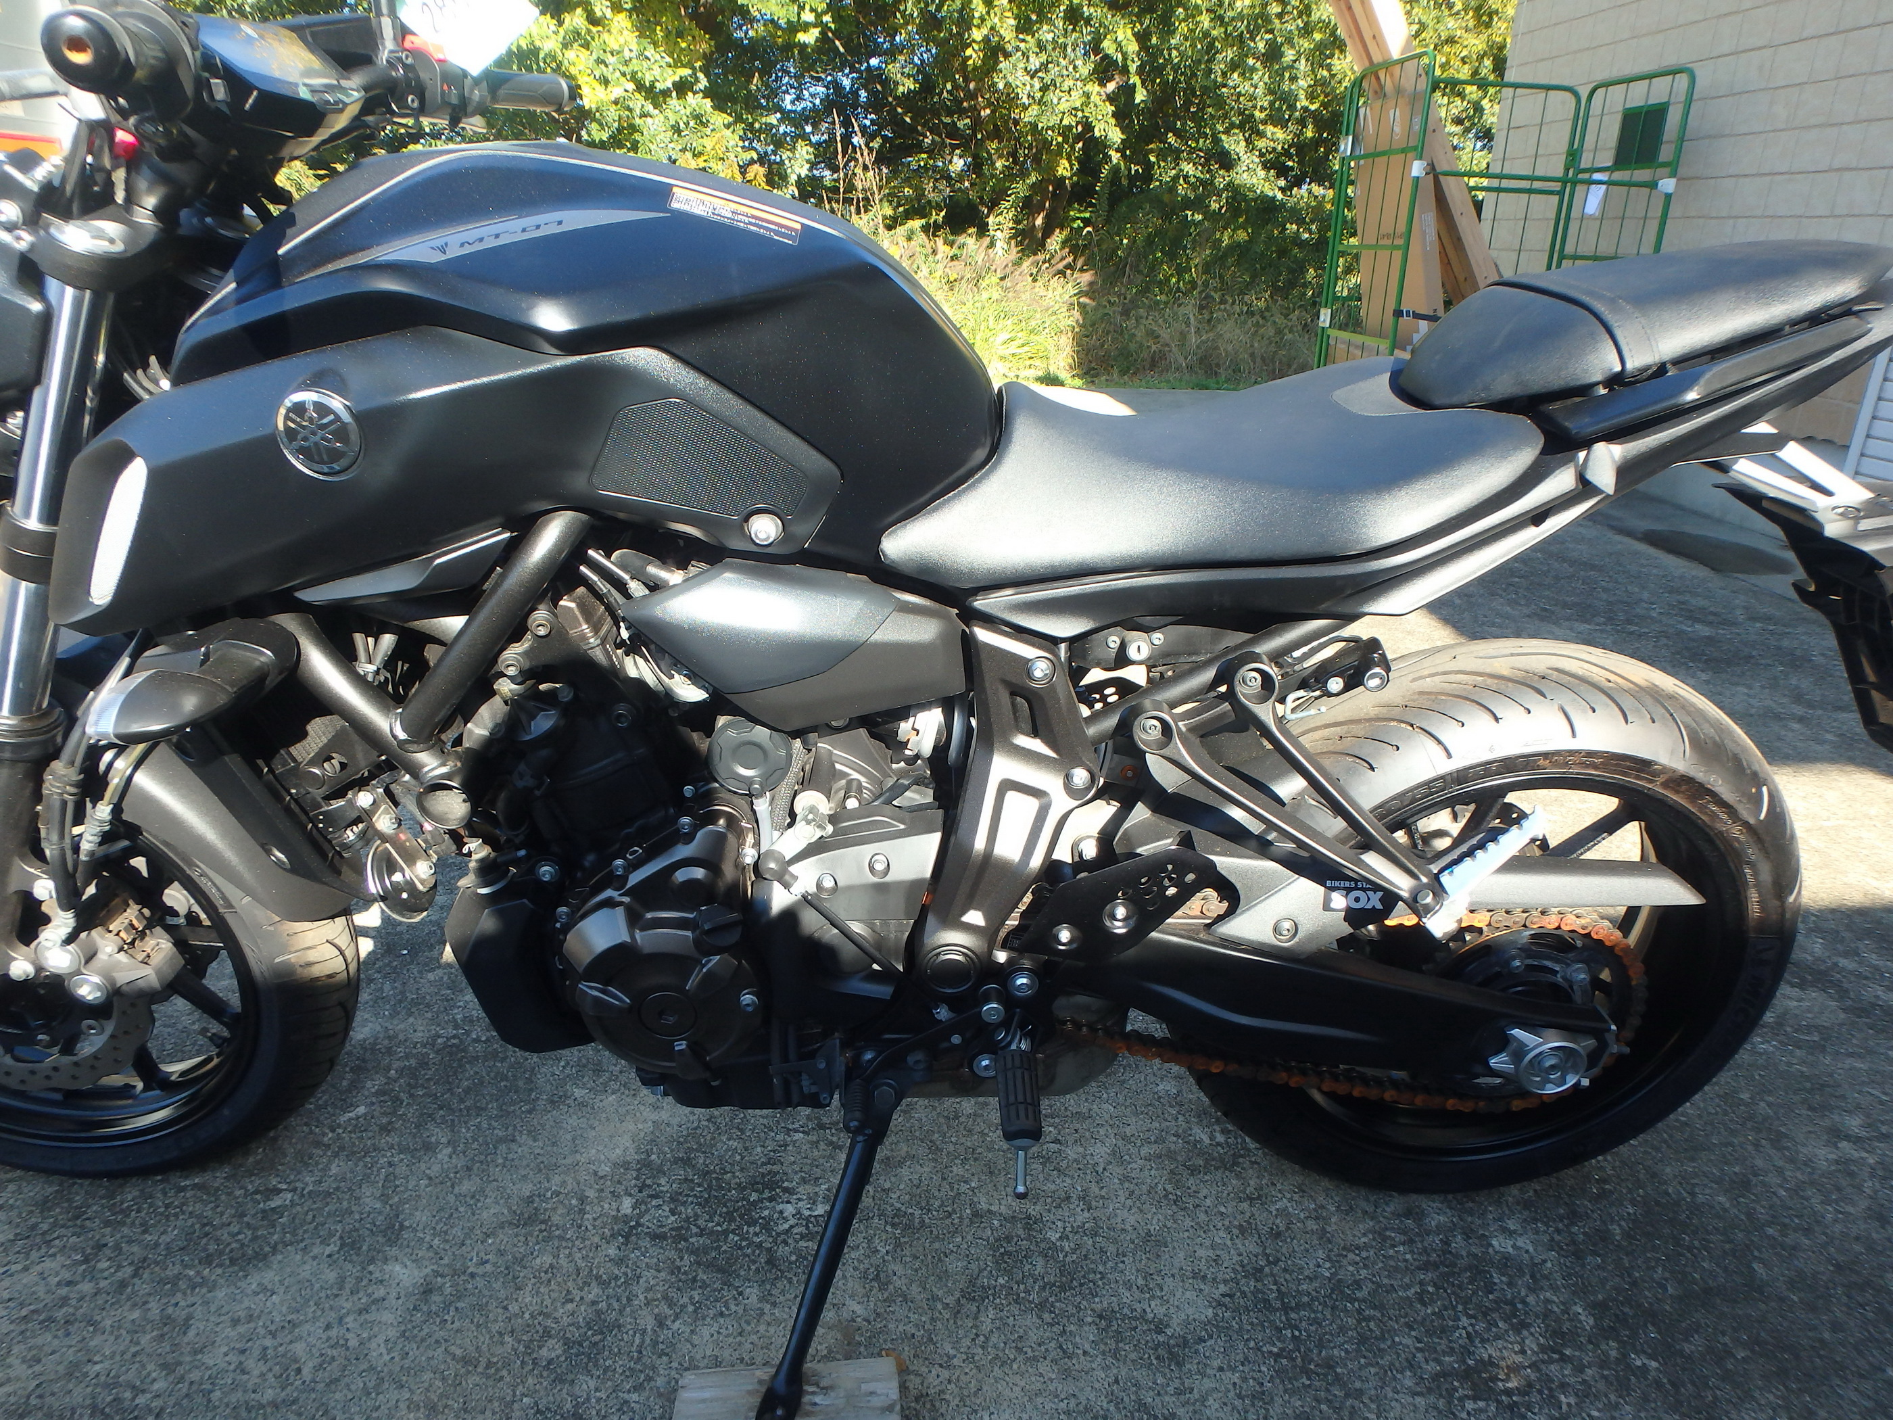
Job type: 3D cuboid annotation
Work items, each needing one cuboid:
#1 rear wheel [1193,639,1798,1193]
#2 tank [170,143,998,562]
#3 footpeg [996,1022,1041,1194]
[{"bbox_3d":[0.529,0.227,1.172,0.626,0.626,0.183,0,26,-2],"label":"rear wheel"},{"bbox_3d":[-0.245,-0.283,0.897,0.579,0.292,0.322,0,26,-2],"label":"tank"},{"bbox_3d":[0.063,0.333,0.960,0.038,0.089,0.113,0,26,-2],"label":"footpeg"}]

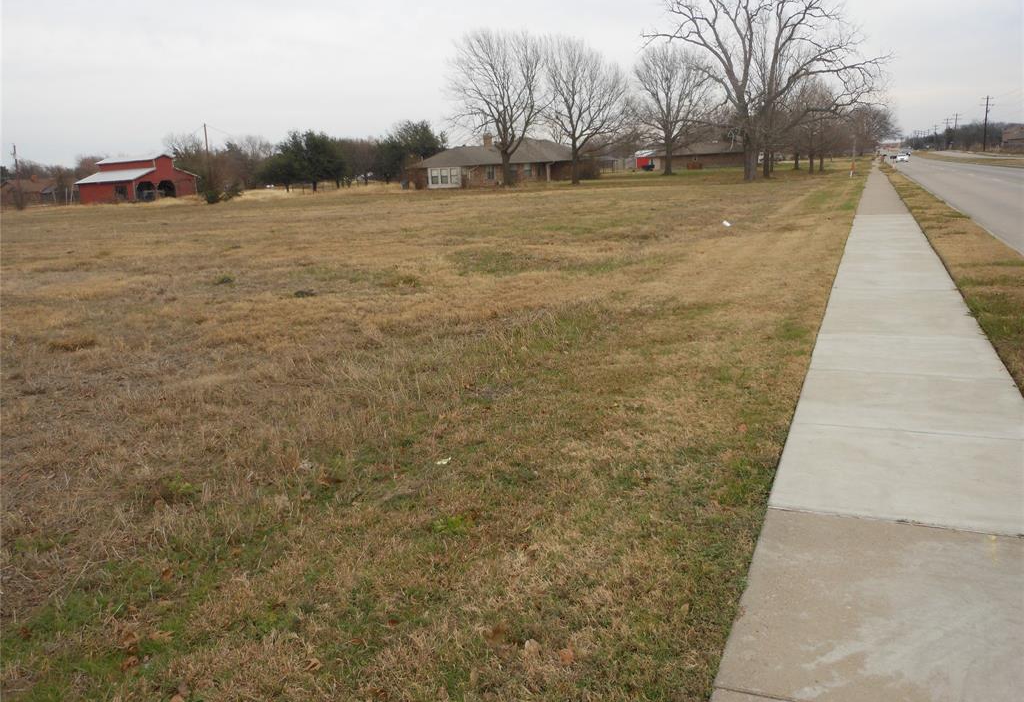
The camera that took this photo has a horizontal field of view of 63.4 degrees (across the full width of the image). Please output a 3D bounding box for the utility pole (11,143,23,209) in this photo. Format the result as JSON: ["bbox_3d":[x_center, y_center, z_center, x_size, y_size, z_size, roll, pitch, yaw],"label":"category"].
[{"bbox_3d":[-70.713,-24.881,118.240,0.400,9.025,0.800,2,13,23],"label":"utility pole"}]

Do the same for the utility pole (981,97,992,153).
[{"bbox_3d":[102.496,-49.091,178.966,2.500,11.444,0.400,2,13,23],"label":"utility pole"}]

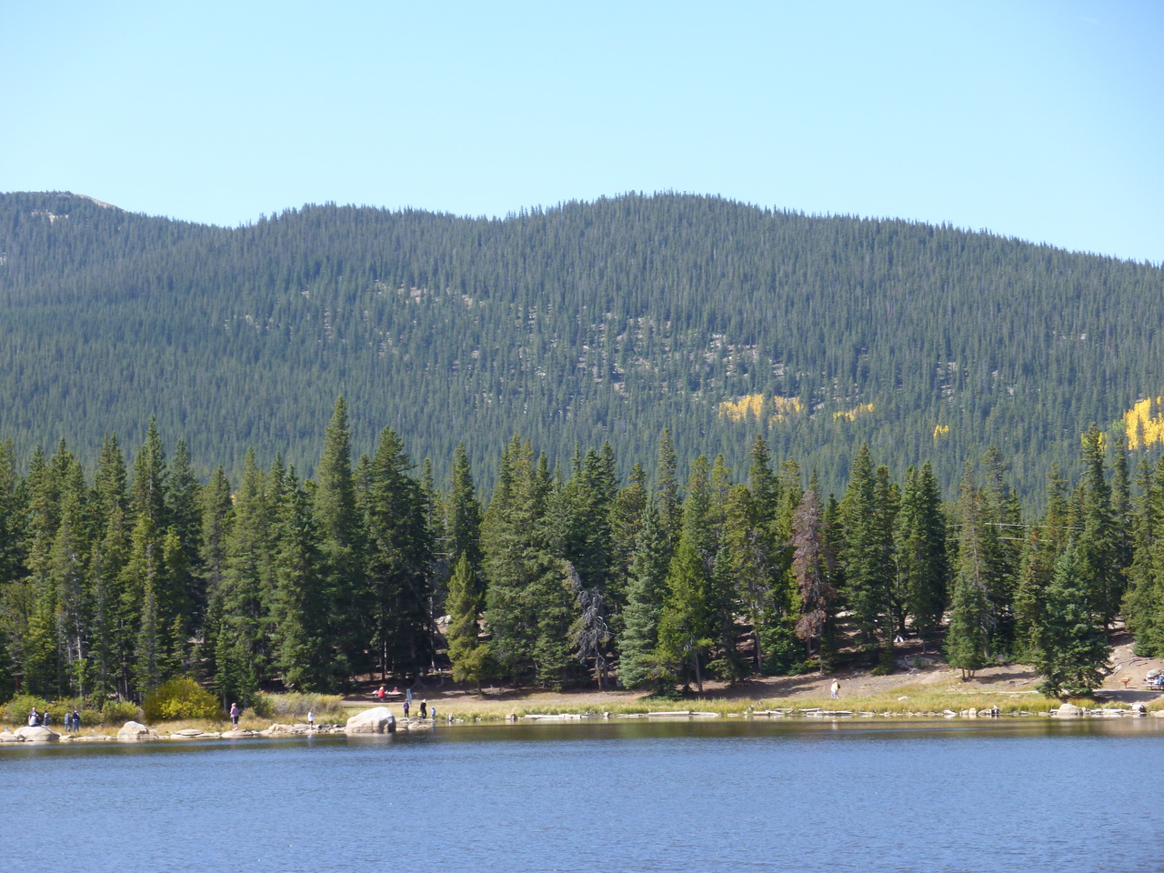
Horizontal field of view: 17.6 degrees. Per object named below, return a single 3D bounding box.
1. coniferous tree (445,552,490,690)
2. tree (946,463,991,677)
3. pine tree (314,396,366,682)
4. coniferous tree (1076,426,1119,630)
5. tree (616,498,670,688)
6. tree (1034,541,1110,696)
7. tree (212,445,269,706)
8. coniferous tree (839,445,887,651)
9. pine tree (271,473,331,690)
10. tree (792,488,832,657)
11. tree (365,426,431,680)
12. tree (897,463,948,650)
[{"bbox_3d":[-9.090,14.780,300.000,3.480,11.230,3.480,0,-3,0],"label":"coniferous tree"},{"bbox_3d":[34.320,12.140,334.000,4.030,19.030,4.030,0,-3,0],"label":"tree"},{"bbox_3d":[-20.460,8.870,318.000,4.450,24.420,4.450,0,-3,0],"label":"pine tree"},{"bbox_3d":[50.610,9.160,370.000,4.290,20.730,4.290,0,-3,0],"label":"coniferous tree"},{"bbox_3d":[5.250,13.490,322.000,4.510,16.640,4.510,0,-3,0],"label":"tree"},{"bbox_3d":[41.350,15.430,318.000,6.450,13.280,6.450,0,-3,0],"label":"tree"},{"bbox_3d":[-22.550,9.310,248.000,3.710,16.890,3.710,0,-3,0],"label":"tree"},{"bbox_3d":[25.870,10.290,345.000,4.670,19.160,4.670,0,-3,0],"label":"coniferous tree"},{"bbox_3d":[-19.590,10.220,263.000,4.190,15.300,4.190,0,-3,0],"label":"pine tree"},{"bbox_3d":[20.610,12.450,338.000,3.590,15.670,3.590,0,-3,0],"label":"tree"},{"bbox_3d":[-15.790,10.260,323.000,5.770,22.310,5.770,0,-3,0],"label":"tree"},{"bbox_3d":[31.650,11.200,350.000,4.730,17.580,4.730,0,-3,0],"label":"tree"}]

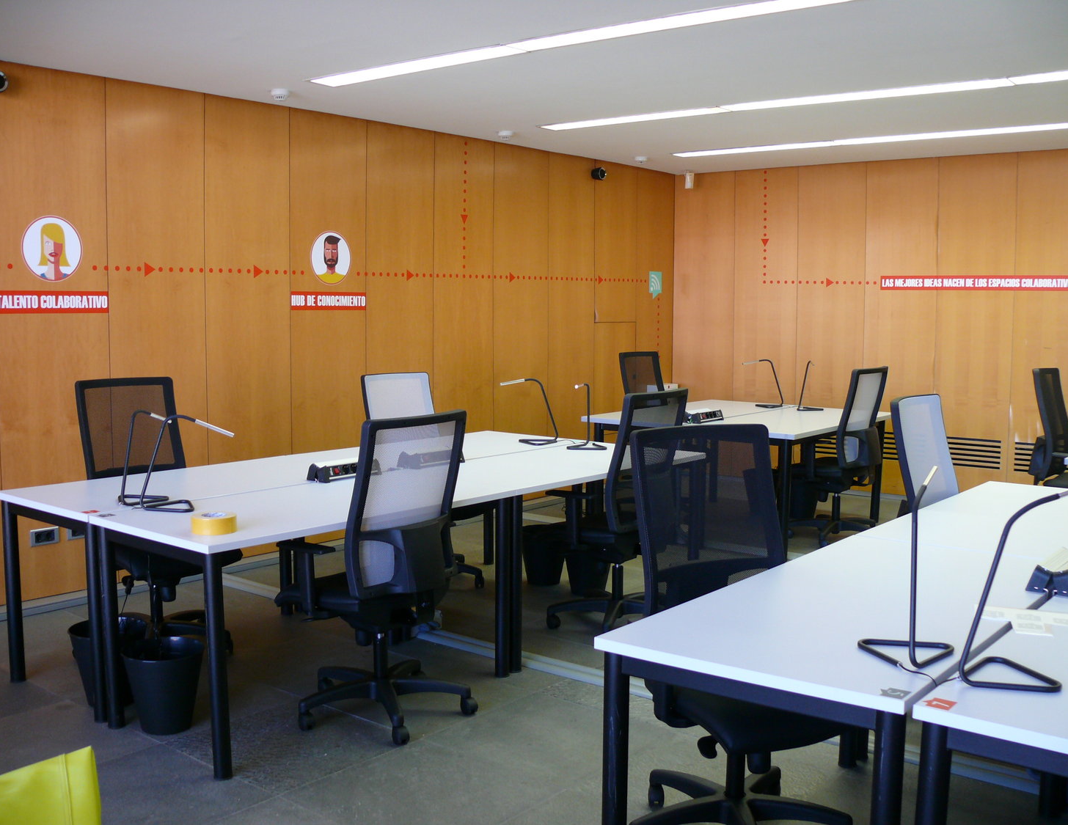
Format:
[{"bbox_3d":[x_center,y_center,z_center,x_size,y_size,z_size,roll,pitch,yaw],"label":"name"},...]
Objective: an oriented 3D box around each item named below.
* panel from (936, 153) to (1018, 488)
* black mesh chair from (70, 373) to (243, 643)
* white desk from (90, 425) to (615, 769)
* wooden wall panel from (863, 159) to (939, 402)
[{"bbox_3d":[3.178,-0.589,8.029,0.557,2.536,0.040,5,7,37],"label":"panel"},{"bbox_3d":[-1.603,0.437,4.646,0.657,1.131,0.657,5,7,39],"label":"black mesh chair"},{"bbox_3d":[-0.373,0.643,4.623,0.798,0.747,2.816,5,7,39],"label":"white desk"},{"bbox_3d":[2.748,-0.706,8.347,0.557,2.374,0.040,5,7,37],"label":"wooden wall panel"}]

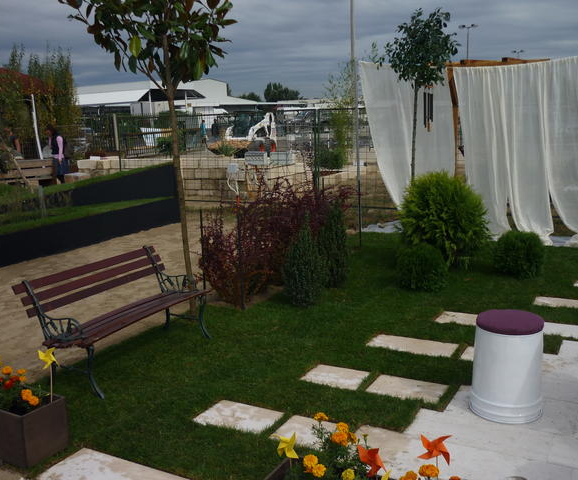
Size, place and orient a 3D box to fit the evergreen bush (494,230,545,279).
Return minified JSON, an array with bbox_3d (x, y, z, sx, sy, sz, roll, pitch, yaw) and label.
[{"bbox_3d":[2.494,0.126,6.600,0.540,0.510,0.540,-2,9,0],"label":"evergreen bush"}]

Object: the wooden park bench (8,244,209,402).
[{"bbox_3d":[-1.232,0.549,4.631,0.668,0.765,1.451,3,12,28],"label":"wooden park bench"}]

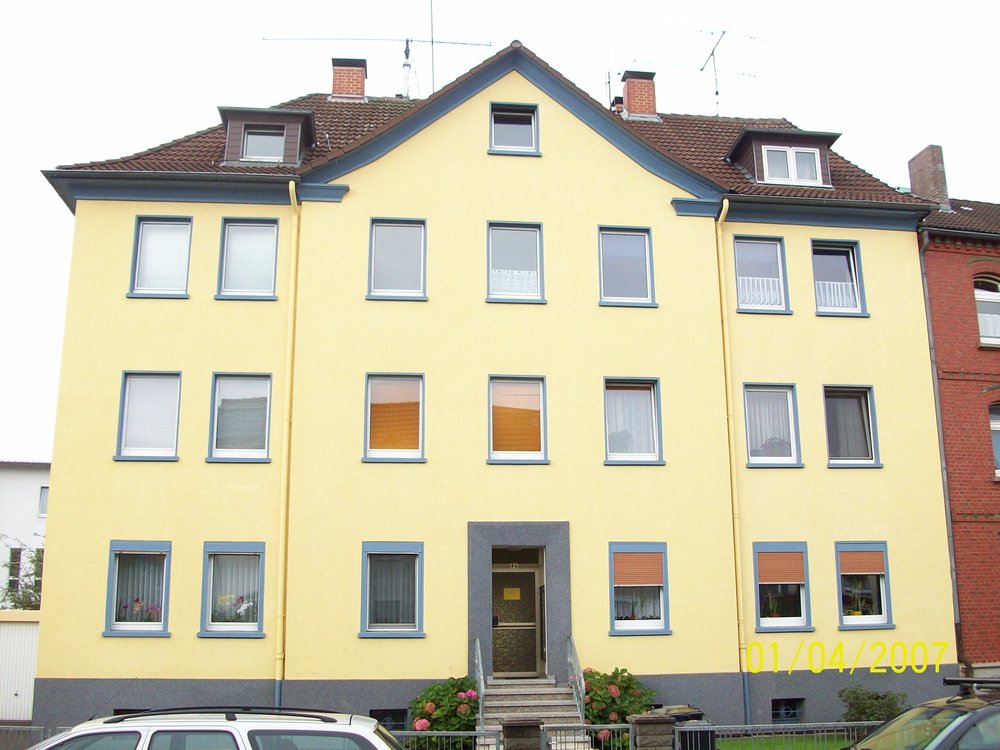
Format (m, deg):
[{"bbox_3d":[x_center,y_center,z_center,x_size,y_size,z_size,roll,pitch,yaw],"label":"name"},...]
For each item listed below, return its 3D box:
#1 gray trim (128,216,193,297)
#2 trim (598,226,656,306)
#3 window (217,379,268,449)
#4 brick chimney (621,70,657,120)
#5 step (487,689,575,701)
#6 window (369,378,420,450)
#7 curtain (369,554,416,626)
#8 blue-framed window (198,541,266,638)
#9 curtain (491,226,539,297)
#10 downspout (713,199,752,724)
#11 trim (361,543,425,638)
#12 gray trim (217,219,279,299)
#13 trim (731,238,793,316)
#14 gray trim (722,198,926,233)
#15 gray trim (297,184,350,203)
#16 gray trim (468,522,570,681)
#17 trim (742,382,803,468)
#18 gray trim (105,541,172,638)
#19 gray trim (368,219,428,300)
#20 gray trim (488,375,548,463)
[{"bbox_3d":[-6.343,-2.204,18.446,1.170,1.670,0.200,1,-13,-6],"label":"gray trim"},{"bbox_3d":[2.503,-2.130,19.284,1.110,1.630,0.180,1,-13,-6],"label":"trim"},{"bbox_3d":[-4.759,0.735,18.175,0.950,1.300,0.100,1,-13,-6],"label":"window"},{"bbox_3d":[3.577,-7.012,25.127,0.820,1.200,0.750,1,-13,-6],"label":"brick chimney"},{"bbox_3d":[0.498,5.513,16.955,1.580,0.175,0.380,1,-13,-6],"label":"step"},{"bbox_3d":[-1.955,0.732,18.249,0.935,1.329,0.090,1,-13,-6],"label":"window"},{"bbox_3d":[-1.925,3.862,17.631,0.833,1.256,0.070,1,-13,-6],"label":"curtain"},{"bbox_3d":[-4.678,3.780,17.307,1.136,1.647,0.150,1,-12,-6],"label":"blue-framed window"},{"bbox_3d":[0.291,-2.220,19.295,0.920,1.300,0.080,1,-13,-6],"label":"curtain"},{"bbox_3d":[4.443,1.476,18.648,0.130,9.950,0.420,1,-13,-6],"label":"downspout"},{"bbox_3d":[-1.888,3.795,17.374,1.164,1.663,0.150,1,-12,-6],"label":"trim"},{"bbox_3d":[-4.757,-2.184,18.625,1.170,1.670,0.200,1,-13,-6],"label":"gray trim"},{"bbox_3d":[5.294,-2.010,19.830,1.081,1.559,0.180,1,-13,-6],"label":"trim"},{"bbox_3d":[6.643,-3.229,19.954,4.217,0.346,0.350,1,-12,-6],"label":"gray trim"},{"bbox_3d":[-3.360,-3.465,18.749,0.950,0.310,0.250,1,-13,-6],"label":"gray trim"},{"bbox_3d":[0.345,4.018,17.537,1.850,2.800,0.280,1,-13,-6],"label":"gray trim"},{"bbox_3d":[5.274,0.981,19.034,1.170,1.680,0.200,1,-13,-6],"label":"trim"},{"bbox_3d":[-6.339,3.736,17.158,0.991,1.660,0.150,1,-13,-6],"label":"gray trim"},{"bbox_3d":[-1.942,-2.194,18.709,1.170,1.670,0.200,1,-13,-6],"label":"gray trim"},{"bbox_3d":[0.332,0.838,18.274,1.169,1.682,0.150,1,-12,-6],"label":"gray trim"}]

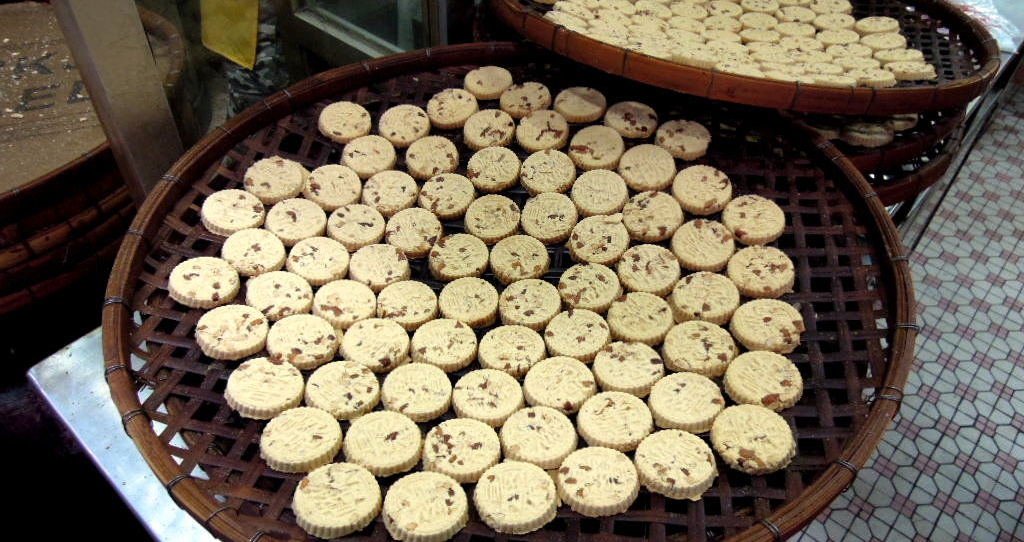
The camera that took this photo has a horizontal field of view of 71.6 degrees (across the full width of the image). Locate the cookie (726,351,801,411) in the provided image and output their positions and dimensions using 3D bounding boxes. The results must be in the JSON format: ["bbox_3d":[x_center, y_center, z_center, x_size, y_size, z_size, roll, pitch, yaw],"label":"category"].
[{"bbox_3d":[0.189,0.082,0.535,0.056,0.011,0.056,-12,35,0],"label":"cookie"}]

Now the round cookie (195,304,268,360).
[{"bbox_3d":[-0.245,0.054,0.623,0.059,0.011,0.059,9,40,-8],"label":"round cookie"}]

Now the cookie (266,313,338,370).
[{"bbox_3d":[-0.170,0.058,0.580,0.056,0.011,0.056,11,37,0],"label":"cookie"}]

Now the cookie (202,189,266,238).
[{"bbox_3d":[-0.284,-0.058,0.723,0.059,0.011,0.059,10,48,-11],"label":"cookie"}]

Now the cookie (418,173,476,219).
[{"bbox_3d":[-0.068,-0.078,0.744,0.056,0.011,0.056,5,49,0],"label":"cookie"}]

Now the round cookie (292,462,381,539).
[{"bbox_3d":[-0.115,0.149,0.466,0.056,0.012,0.056,2,32,0],"label":"round cookie"}]

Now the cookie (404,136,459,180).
[{"bbox_3d":[-0.087,-0.124,0.778,0.056,0.011,0.056,3,52,-3],"label":"cookie"}]

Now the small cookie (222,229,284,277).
[{"bbox_3d":[-0.220,-0.016,0.607,0.052,0.009,0.052,10,45,-10],"label":"small cookie"}]

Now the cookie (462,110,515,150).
[{"bbox_3d":[-0.026,-0.154,0.777,0.056,0.012,0.056,0,53,0],"label":"cookie"}]

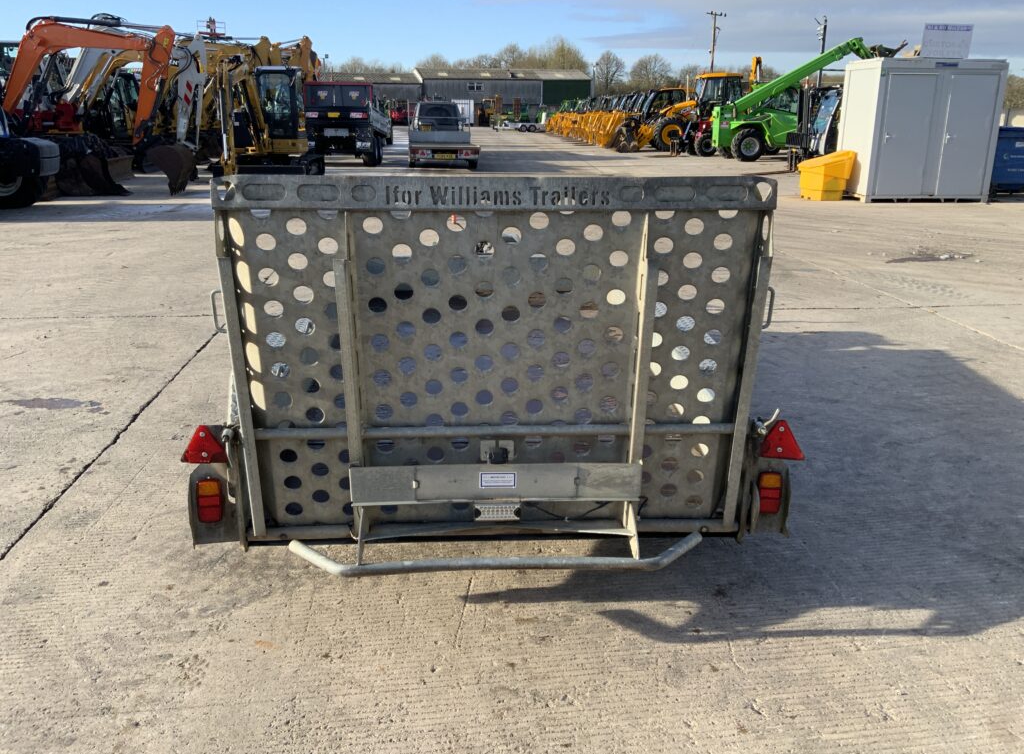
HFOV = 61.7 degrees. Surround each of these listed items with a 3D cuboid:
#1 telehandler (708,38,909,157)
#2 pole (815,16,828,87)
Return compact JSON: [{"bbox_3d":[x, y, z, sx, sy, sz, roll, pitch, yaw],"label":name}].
[{"bbox_3d":[9.317,-8.811,27.304,5.900,3.720,2.100,0,17,-1],"label":"telehandler"},{"bbox_3d":[18.870,-18.806,53.819,0.750,7.110,0.400,0,17,0],"label":"pole"}]

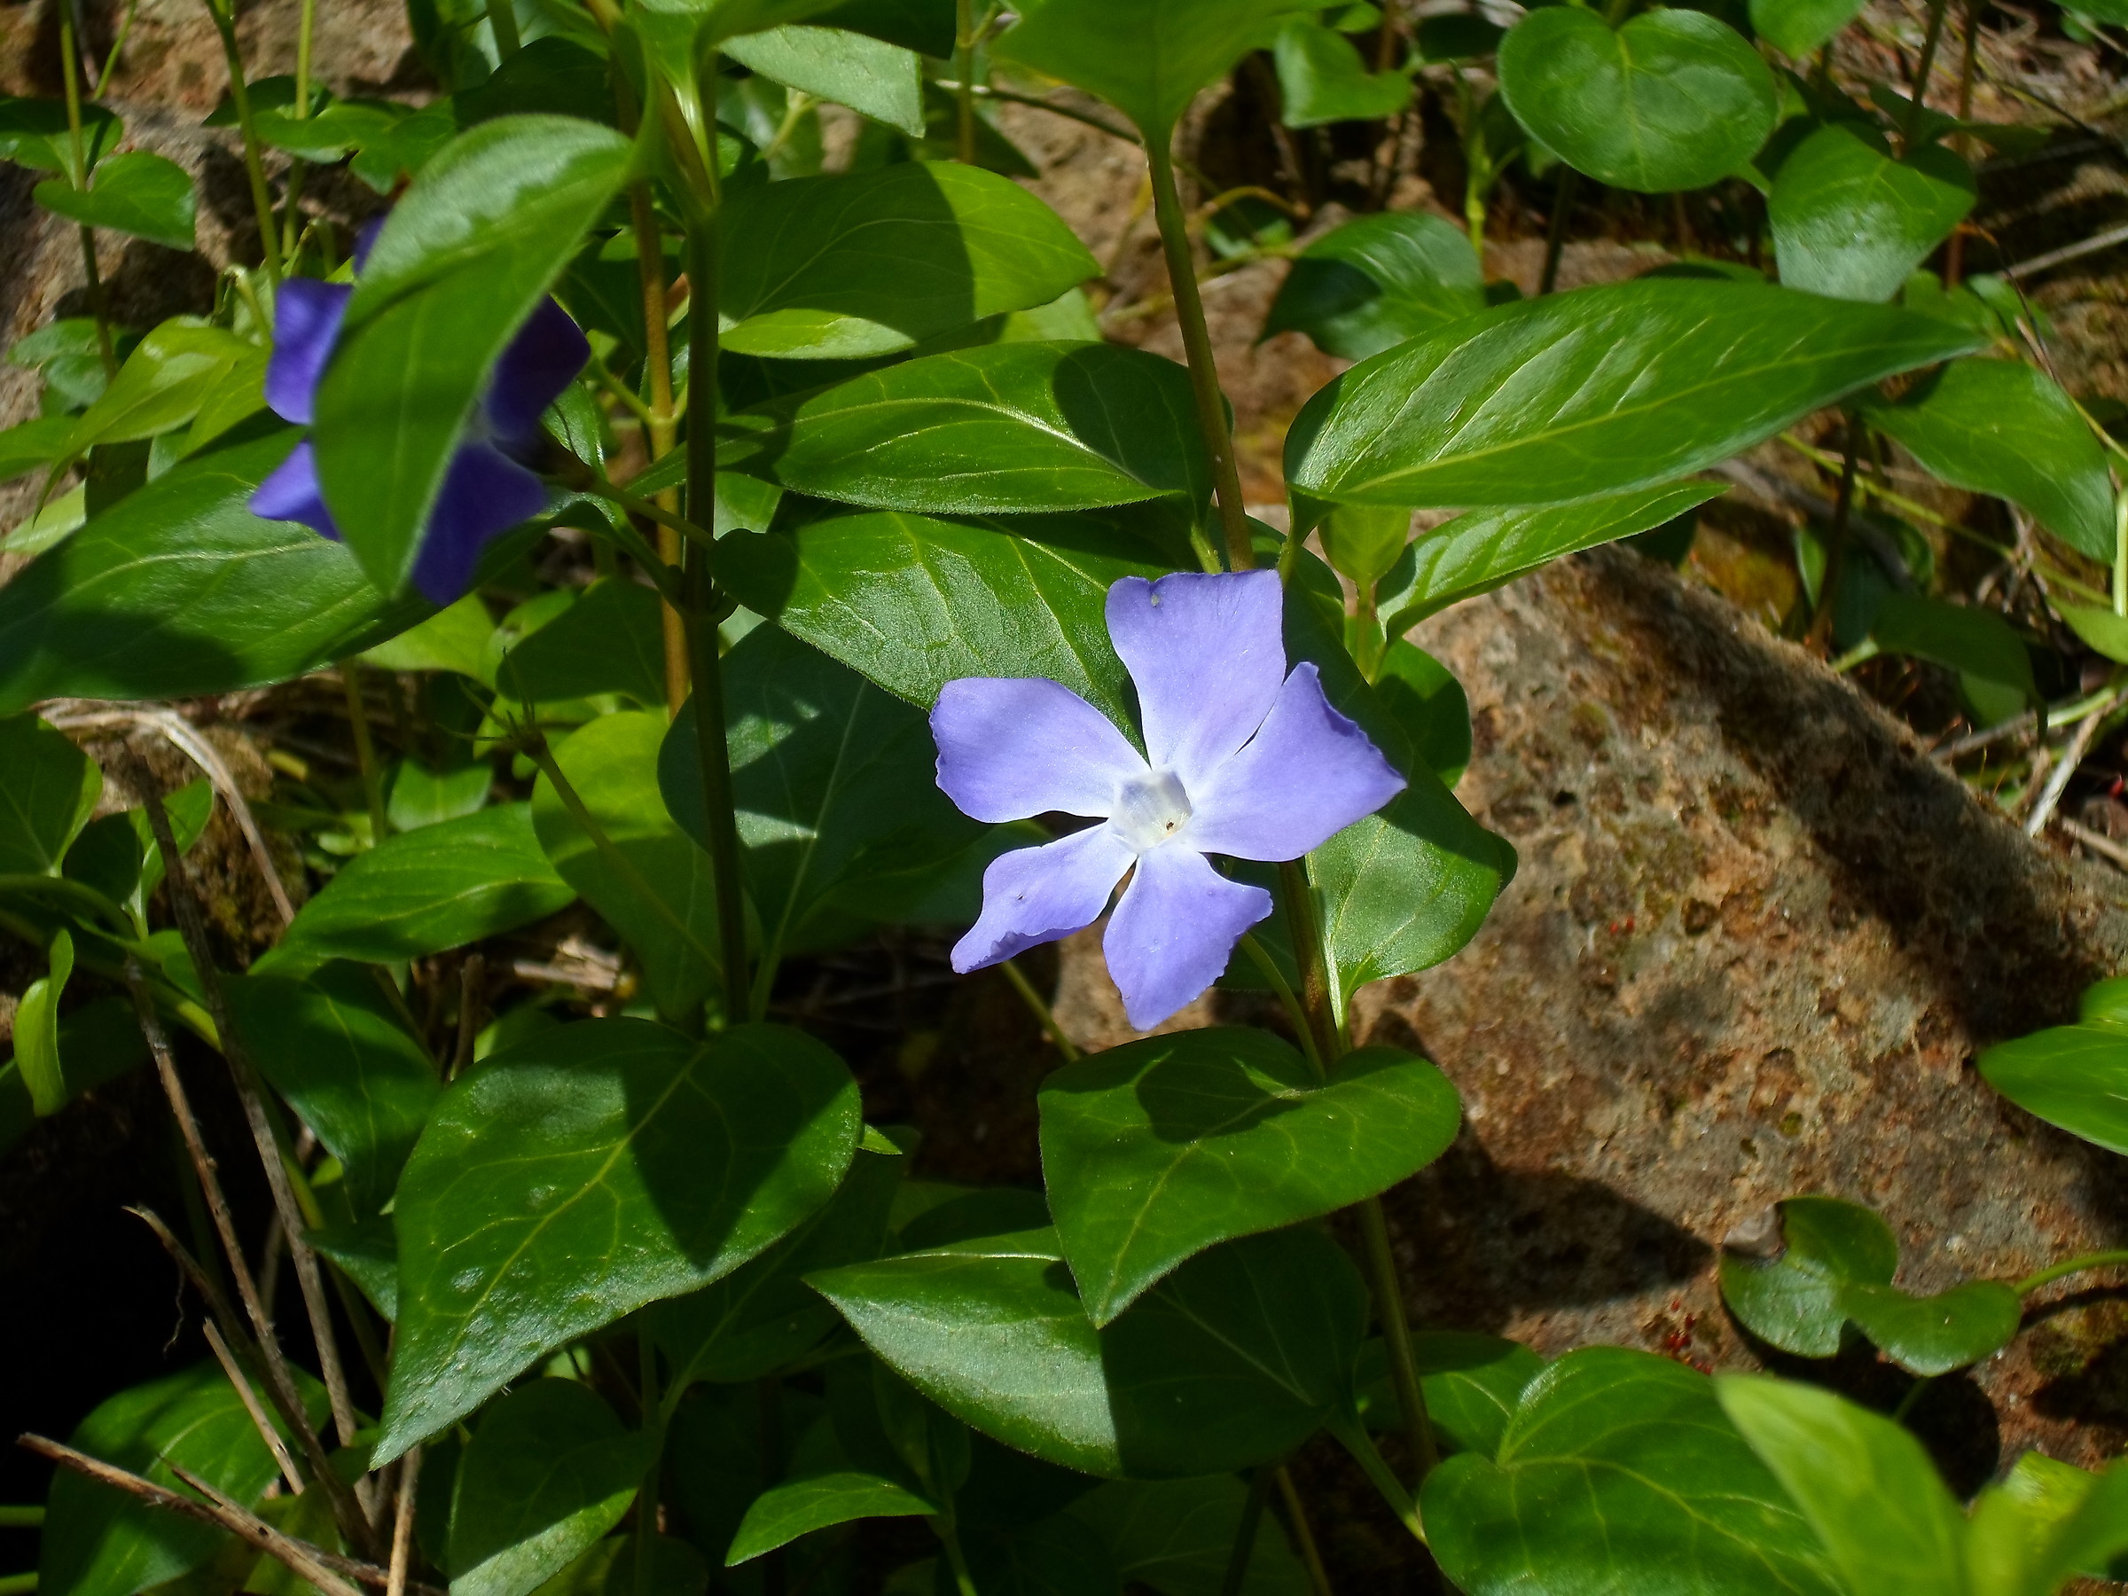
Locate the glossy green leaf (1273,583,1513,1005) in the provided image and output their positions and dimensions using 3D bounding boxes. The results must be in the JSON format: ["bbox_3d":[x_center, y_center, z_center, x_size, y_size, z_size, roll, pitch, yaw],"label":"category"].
[{"bbox_3d":[0.029,-0.002,0.438,0.034,0.010,0.053,-4,64,-8],"label":"glossy green leaf"}]

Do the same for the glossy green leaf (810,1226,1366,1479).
[{"bbox_3d":[0.003,0.058,0.430,0.057,0.011,0.029,12,40,-9],"label":"glossy green leaf"}]

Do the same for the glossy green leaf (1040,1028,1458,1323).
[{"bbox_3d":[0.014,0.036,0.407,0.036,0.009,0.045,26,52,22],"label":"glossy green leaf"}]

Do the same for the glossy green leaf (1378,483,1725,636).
[{"bbox_3d":[0.050,-0.027,0.444,0.044,0.006,0.015,-23,35,-18],"label":"glossy green leaf"}]

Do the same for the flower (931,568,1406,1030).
[{"bbox_3d":[0.010,0.000,0.409,0.047,0.046,0.017,2,-12,3],"label":"flower"}]

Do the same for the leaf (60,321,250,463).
[{"bbox_3d":[-0.119,-0.053,0.540,0.034,0.009,0.018,-31,39,-12],"label":"leaf"}]

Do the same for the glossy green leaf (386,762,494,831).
[{"bbox_3d":[-0.083,0.001,0.550,0.014,0.005,0.015,-5,60,-3],"label":"glossy green leaf"}]

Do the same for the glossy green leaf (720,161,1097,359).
[{"bbox_3d":[-0.019,-0.064,0.485,0.047,0.010,0.027,-5,41,-12],"label":"glossy green leaf"}]

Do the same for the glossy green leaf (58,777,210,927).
[{"bbox_3d":[-0.113,0.006,0.501,0.017,0.008,0.021,3,60,-5],"label":"glossy green leaf"}]

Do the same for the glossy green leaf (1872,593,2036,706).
[{"bbox_3d":[0.128,-0.021,0.590,0.029,0.009,0.018,21,41,-6],"label":"glossy green leaf"}]

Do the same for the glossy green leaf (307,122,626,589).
[{"bbox_3d":[-0.058,-0.043,0.395,0.021,0.011,0.049,16,68,35],"label":"glossy green leaf"}]

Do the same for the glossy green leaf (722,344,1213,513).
[{"bbox_3d":[-0.013,-0.038,0.431,0.060,0.011,0.033,1,38,1],"label":"glossy green leaf"}]

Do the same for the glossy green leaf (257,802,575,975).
[{"bbox_3d":[-0.077,0.011,0.495,0.044,0.009,0.023,-13,39,-9],"label":"glossy green leaf"}]

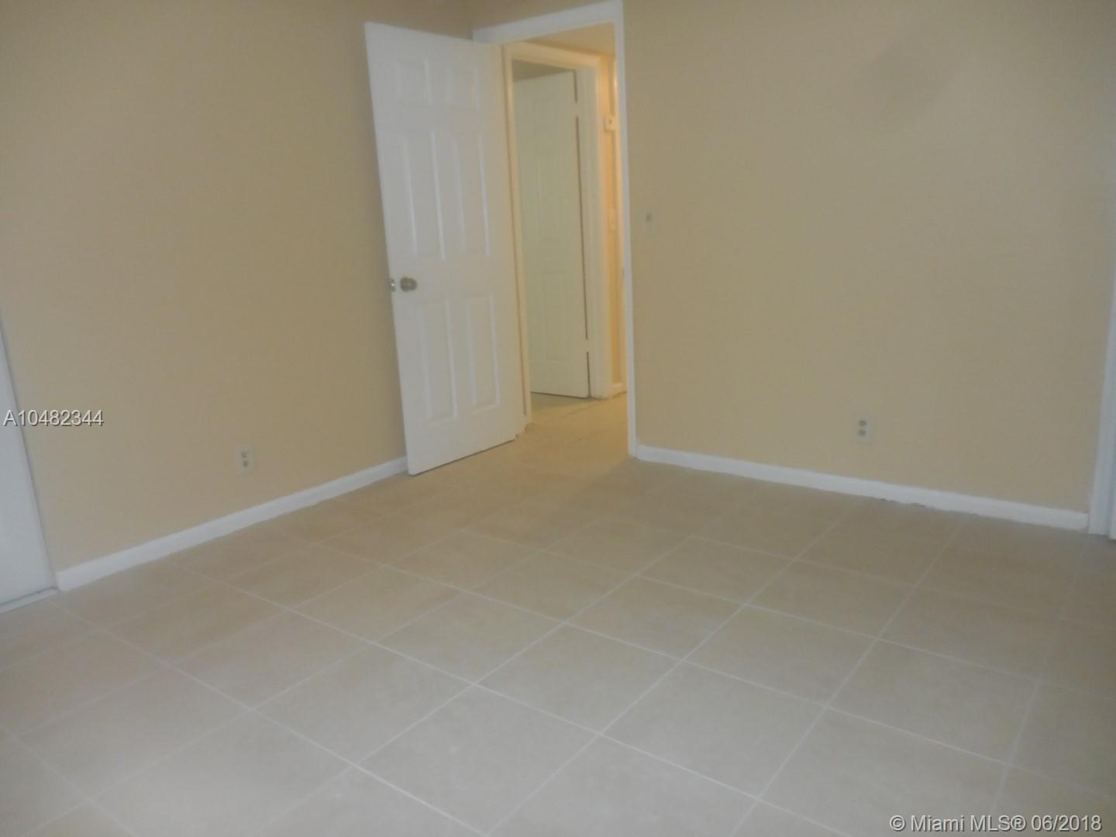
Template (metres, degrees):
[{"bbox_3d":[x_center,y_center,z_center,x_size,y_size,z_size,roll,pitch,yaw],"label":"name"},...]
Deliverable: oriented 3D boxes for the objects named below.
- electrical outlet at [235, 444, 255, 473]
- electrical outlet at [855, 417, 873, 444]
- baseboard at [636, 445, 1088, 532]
[{"bbox_3d":[-1.313,0.173,3.392,0.010,0.114,0.070,7,17,36],"label":"electrical outlet"},{"bbox_3d":[1.286,0.051,3.392,0.070,0.114,0.010,8,17,37],"label":"electrical outlet"},{"bbox_3d":[1.177,0.275,3.537,1.933,0.075,0.015,8,17,37],"label":"baseboard"}]

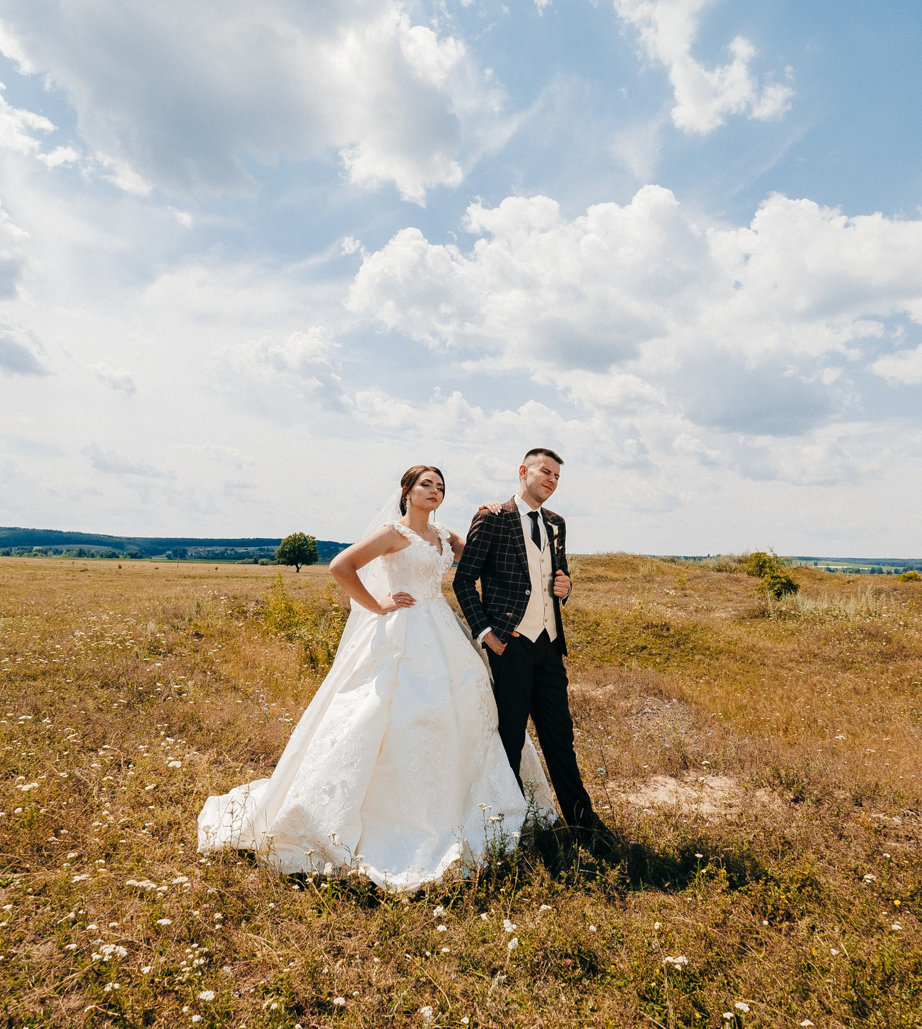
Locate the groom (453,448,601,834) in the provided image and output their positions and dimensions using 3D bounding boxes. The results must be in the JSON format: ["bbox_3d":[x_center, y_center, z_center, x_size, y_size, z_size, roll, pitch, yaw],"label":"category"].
[{"bbox_3d":[0.315,0.584,3.121,0.600,1.810,0.430,3,-4,-30],"label":"groom"}]

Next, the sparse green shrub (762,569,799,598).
[{"bbox_3d":[10.455,2.263,21.000,1.058,0.944,1.005,-1,-4,26],"label":"sparse green shrub"}]

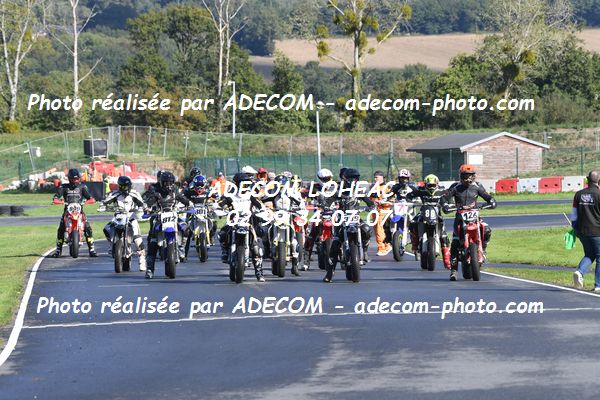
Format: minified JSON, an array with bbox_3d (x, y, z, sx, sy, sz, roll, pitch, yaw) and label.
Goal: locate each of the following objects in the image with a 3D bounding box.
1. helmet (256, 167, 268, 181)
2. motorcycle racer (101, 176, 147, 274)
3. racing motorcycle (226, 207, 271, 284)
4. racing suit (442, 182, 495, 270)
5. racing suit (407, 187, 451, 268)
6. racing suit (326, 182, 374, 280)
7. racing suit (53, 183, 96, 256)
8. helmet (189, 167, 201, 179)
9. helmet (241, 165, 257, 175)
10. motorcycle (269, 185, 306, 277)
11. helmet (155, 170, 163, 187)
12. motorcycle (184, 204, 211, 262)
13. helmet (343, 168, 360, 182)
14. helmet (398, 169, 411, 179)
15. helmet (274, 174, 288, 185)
[{"bbox_3d":[-0.766,-0.506,88.500,0.250,0.280,0.330,0,0,-2],"label":"helmet"},{"bbox_3d":[-3.096,0.412,76.000,0.820,1.660,0.800,0,0,5],"label":"motorcycle racer"},{"bbox_3d":[-0.908,0.692,67.850,0.850,1.180,2.080,2,0,-3],"label":"racing motorcycle"},{"bbox_3d":[2.617,0.412,67.300,0.810,1.380,0.650,0,0,-5],"label":"racing suit"},{"bbox_3d":[2.242,0.483,75.300,0.770,1.420,0.750,0,0,-3],"label":"racing suit"},{"bbox_3d":[0.775,0.491,66.500,0.750,1.500,0.750,0,0,-3],"label":"racing suit"},{"bbox_3d":[-4.502,0.389,86.500,0.880,1.480,0.620,0,0,0],"label":"racing suit"},{"bbox_3d":[-2.195,-0.546,91.000,0.250,0.280,0.320,0,5,10],"label":"helmet"},{"bbox_3d":[-0.891,-0.477,78.000,0.250,0.280,0.340,0,3,-38],"label":"helmet"},{"bbox_3d":[-0.296,0.648,69.300,0.780,1.150,2.050,0,0,-4],"label":"motorcycle"},{"bbox_3d":[-2.666,-0.417,84.000,0.250,0.280,0.330,0,0,0],"label":"helmet"},{"bbox_3d":[-1.952,0.657,85.000,0.800,1.170,2.050,0,0,-3],"label":"motorcycle"},{"bbox_3d":[0.828,-0.366,68.300,0.260,0.270,0.330,0,0,-9],"label":"helmet"},{"bbox_3d":[2.049,-0.466,84.800,0.250,0.280,0.330,0,4,-2],"label":"helmet"},{"bbox_3d":[-0.303,-0.290,71.800,0.260,0.270,0.330,0,0,-3],"label":"helmet"}]

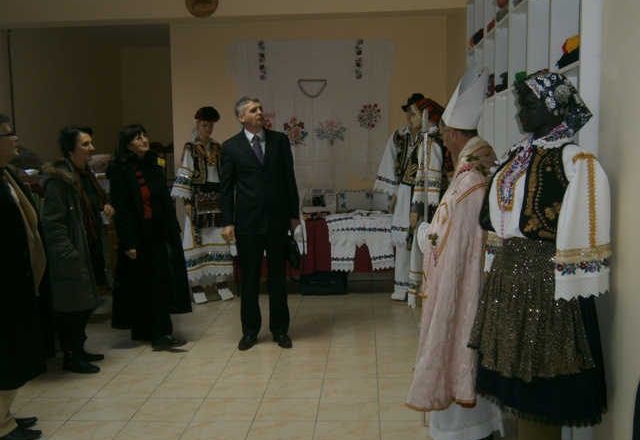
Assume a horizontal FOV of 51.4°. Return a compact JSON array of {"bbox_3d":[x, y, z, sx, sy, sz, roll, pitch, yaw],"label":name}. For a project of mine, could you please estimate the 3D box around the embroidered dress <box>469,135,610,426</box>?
[{"bbox_3d":[0.771,0.187,2.356,0.450,0.965,0.540,-3,6,-21],"label":"embroidered dress"}]

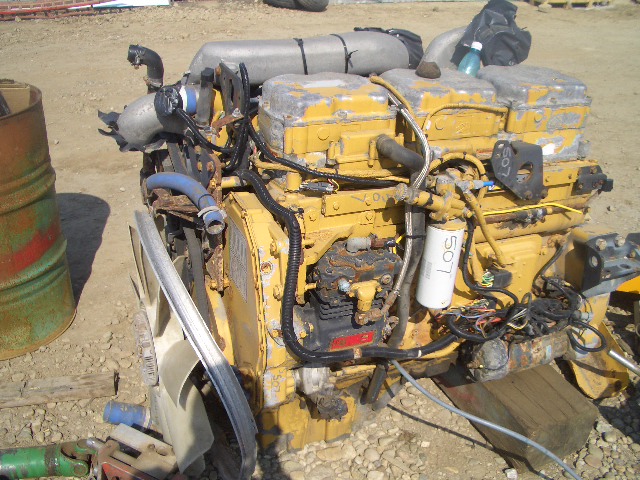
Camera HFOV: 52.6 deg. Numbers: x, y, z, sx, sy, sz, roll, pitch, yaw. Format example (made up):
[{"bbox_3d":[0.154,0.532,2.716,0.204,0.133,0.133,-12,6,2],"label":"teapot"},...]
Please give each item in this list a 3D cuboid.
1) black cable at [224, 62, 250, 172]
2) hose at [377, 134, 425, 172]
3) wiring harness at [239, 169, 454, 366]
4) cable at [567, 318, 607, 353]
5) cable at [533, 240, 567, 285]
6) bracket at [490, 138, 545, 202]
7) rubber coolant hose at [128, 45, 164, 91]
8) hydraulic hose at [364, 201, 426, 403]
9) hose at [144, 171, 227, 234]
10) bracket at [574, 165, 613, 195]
[{"bbox_3d":[-0.211,-0.310,1.625,0.066,0.259,0.051,-8,31,-19],"label":"black cable"},{"bbox_3d":[0.212,-0.221,1.688,0.122,0.086,0.076,-8,31,-19],"label":"hose"},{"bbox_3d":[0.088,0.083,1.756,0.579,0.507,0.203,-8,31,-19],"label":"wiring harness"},{"bbox_3d":[0.892,0.320,2.150,0.127,0.076,0.091,-8,31,-19],"label":"cable"},{"bbox_3d":[0.721,0.069,2.018,0.096,0.132,0.071,-8,31,-19],"label":"cable"},{"bbox_3d":[0.556,-0.198,1.830,0.152,0.173,0.041,-8,31,-19],"label":"bracket"},{"bbox_3d":[-0.490,-0.487,1.828,0.101,0.127,0.051,-8,31,-19],"label":"rubber coolant hose"},{"bbox_3d":[0.218,0.202,1.880,0.107,0.670,0.081,-8,31,-19],"label":"hydraulic hose"},{"bbox_3d":[-0.369,-0.095,1.701,0.264,0.122,0.086,26,36,34],"label":"hose"},{"bbox_3d":[0.829,-0.194,1.980,0.117,0.076,0.056,-8,31,-19],"label":"bracket"}]

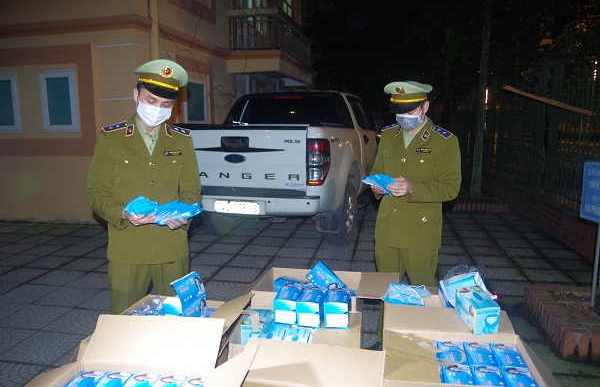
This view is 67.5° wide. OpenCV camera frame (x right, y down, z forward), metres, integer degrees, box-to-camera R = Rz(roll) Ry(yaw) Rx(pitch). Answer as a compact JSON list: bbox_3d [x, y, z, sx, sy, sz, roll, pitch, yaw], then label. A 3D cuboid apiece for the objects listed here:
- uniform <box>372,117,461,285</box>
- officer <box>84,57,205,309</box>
[{"bbox_3d":[0.727,0.270,2.934,0.510,1.450,0.360,7,12,39],"label":"uniform"},{"bbox_3d":[-0.819,0.207,2.425,0.570,1.810,0.440,-4,10,-22],"label":"officer"}]

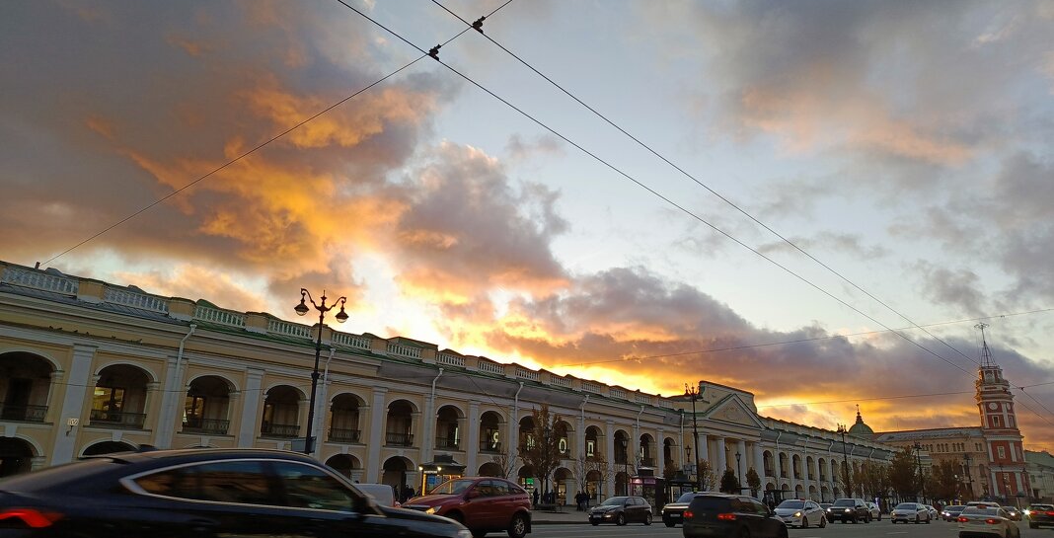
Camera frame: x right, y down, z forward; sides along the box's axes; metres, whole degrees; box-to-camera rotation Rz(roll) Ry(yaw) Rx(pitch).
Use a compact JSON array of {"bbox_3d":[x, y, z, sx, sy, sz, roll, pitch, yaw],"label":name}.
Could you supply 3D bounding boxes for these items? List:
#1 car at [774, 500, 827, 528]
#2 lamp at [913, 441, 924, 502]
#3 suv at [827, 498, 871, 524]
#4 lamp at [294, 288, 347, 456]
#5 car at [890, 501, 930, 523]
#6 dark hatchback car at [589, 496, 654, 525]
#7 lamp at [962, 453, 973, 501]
[{"bbox_3d":[15.605,13.921,39.869,1.696,1.467,4.363,-15,-24,40],"label":"car"},{"bbox_3d":[52.720,27.924,93.338,0.620,9.750,2.600,-15,-24,40],"label":"lamp"},{"bbox_3d":[23.974,18.044,52.213,1.888,1.702,4.623,-15,-24,40],"label":"suv"},{"bbox_3d":[-9.073,5.618,29.670,0.620,9.750,2.650,-15,-24,40],"label":"lamp"},{"bbox_3d":[29.515,18.812,53.901,1.808,1.483,4.503,-15,-24,41],"label":"car"},{"bbox_3d":[5.203,13.236,38.308,1.810,1.467,4.354,-14,-24,39],"label":"dark hatchback car"},{"bbox_3d":[72.201,34.959,113.400,0.620,9.750,2.600,-15,-24,40],"label":"lamp"}]

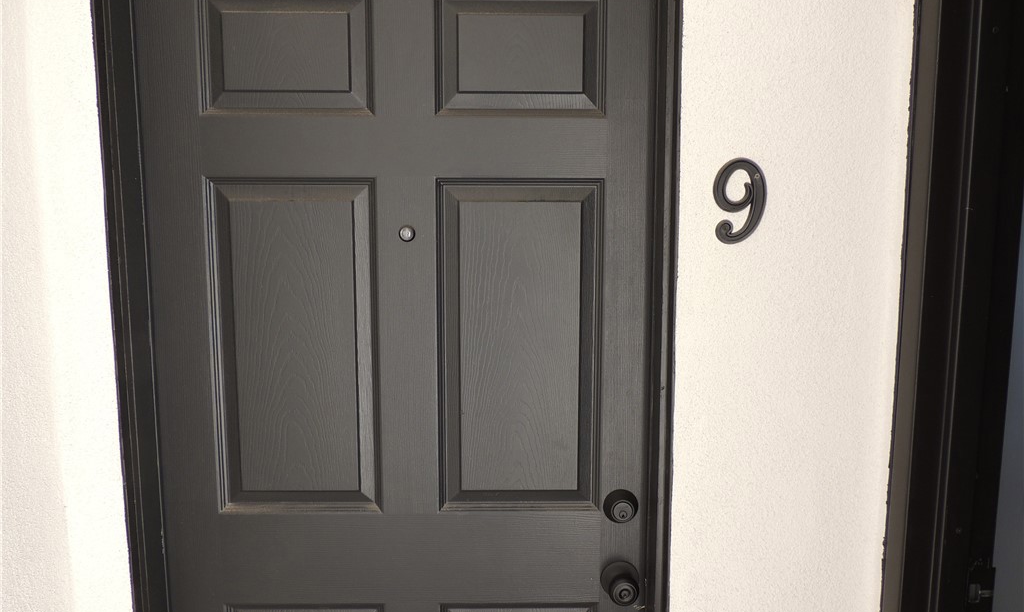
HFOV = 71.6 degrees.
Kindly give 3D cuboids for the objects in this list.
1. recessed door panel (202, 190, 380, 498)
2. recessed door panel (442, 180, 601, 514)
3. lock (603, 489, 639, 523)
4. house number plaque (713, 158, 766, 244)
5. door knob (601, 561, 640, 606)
[{"bbox_3d":[-0.382,0.076,1.262,0.291,0.594,0.018,0,6,-1],"label":"recessed door panel"},{"bbox_3d":[0.015,0.076,1.268,0.291,0.594,0.018,0,6,-1],"label":"recessed door panel"},{"bbox_3d":[0.200,0.368,1.286,0.064,0.064,0.025,0,6,-1],"label":"lock"},{"bbox_3d":[0.374,-0.172,1.166,0.089,0.142,0.010,0,6,-1],"label":"house number plaque"},{"bbox_3d":[0.201,0.509,1.284,0.071,0.071,0.058,0,6,-1],"label":"door knob"}]

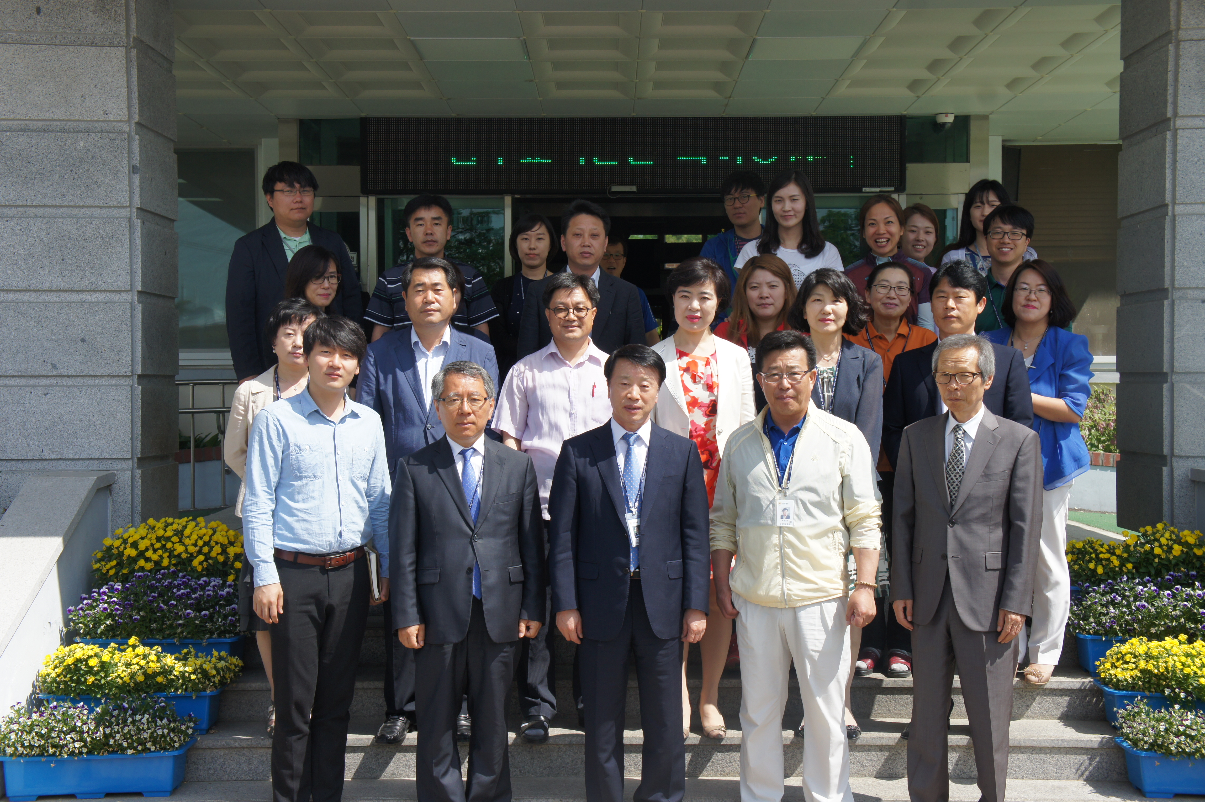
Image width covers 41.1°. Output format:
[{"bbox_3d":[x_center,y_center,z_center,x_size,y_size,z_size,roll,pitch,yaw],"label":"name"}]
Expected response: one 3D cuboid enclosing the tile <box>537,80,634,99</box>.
[{"bbox_3d":[-0.096,-1.936,9.879,0.600,0.050,0.600,0,1,0],"label":"tile"}]

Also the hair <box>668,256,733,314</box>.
[{"bbox_3d":[0.355,-0.429,5.930,0.236,0.210,0.245,0,1,7],"label":"hair"}]

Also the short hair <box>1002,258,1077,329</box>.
[{"bbox_3d":[1.656,-0.405,6.080,0.280,0.270,0.240,-2,0,9],"label":"short hair"}]

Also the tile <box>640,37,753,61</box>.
[{"bbox_3d":[0.497,-1.908,8.601,0.600,0.040,0.600,0,1,0],"label":"tile"}]

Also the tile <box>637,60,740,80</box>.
[{"bbox_3d":[0.502,-1.915,9.195,0.600,0.060,0.600,0,1,0],"label":"tile"}]

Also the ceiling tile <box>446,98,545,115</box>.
[{"bbox_3d":[-0.695,-1.924,10.444,0.600,0.030,0.600,0,1,0],"label":"ceiling tile"}]

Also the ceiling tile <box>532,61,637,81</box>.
[{"bbox_3d":[-0.101,-1.914,9.203,0.600,0.040,0.600,0,1,0],"label":"ceiling tile"}]

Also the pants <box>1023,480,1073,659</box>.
[{"bbox_3d":[1.638,0.554,6.120,0.340,0.900,0.270,0,1,14],"label":"pants"}]

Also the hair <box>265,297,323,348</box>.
[{"bbox_3d":[-1.131,-0.278,5.880,0.210,0.205,0.230,0,1,-20],"label":"hair"}]

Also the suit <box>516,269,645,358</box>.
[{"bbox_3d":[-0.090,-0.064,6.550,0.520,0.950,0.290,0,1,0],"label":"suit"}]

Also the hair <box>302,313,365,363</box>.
[{"bbox_3d":[-0.812,-0.178,4.860,0.195,0.170,0.210,6,0,-3],"label":"hair"}]

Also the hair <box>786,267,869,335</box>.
[{"bbox_3d":[0.824,-0.364,5.880,0.305,0.255,0.260,0,1,6],"label":"hair"}]

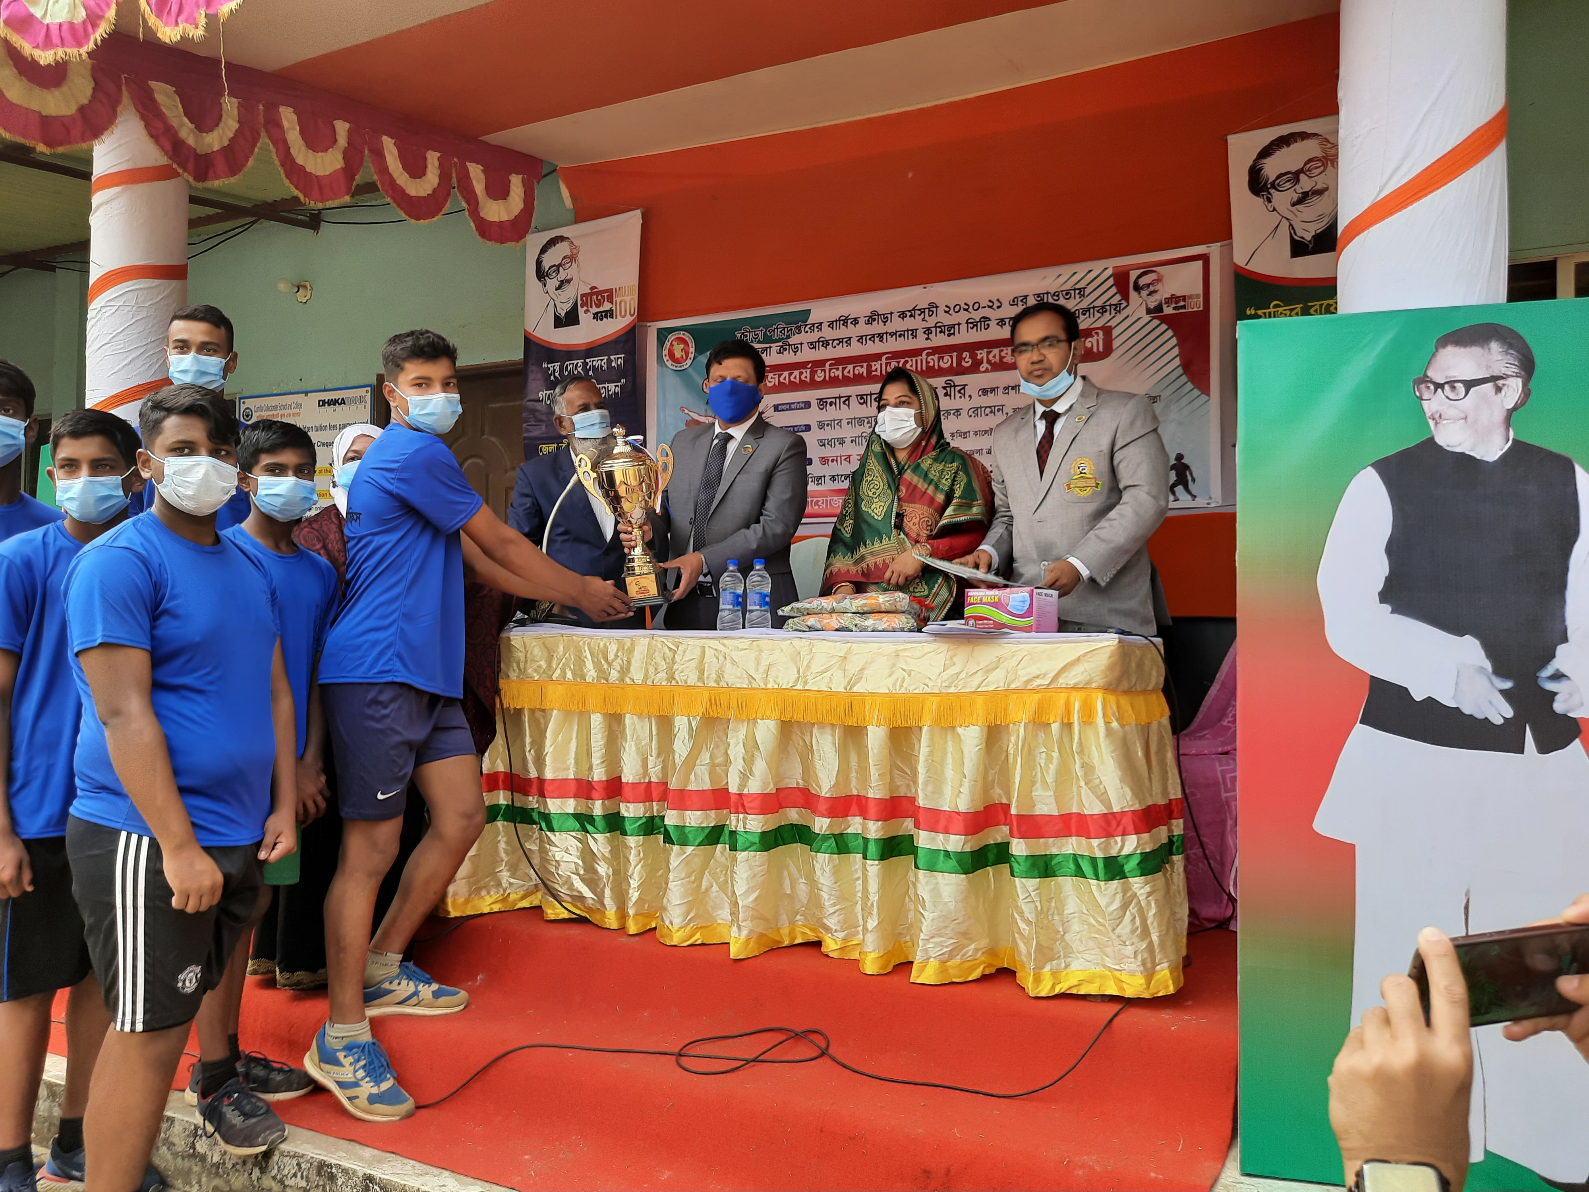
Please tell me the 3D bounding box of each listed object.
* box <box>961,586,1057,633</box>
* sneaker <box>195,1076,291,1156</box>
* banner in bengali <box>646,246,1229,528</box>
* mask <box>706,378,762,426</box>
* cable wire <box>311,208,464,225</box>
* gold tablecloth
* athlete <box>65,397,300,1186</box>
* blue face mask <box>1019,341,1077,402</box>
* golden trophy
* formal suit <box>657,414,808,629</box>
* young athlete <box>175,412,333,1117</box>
[{"bbox_3d":[0.505,0.033,2.660,0.185,0.098,0.105,-1,-1,44],"label":"box"},{"bbox_3d":[-1.164,1.087,2.420,0.270,0.115,0.100,-1,-1,42],"label":"sneaker"},{"bbox_3d":[0.410,-0.761,4.578,2.450,0.915,0.020,0,-1,27],"label":"banner in bengali"},{"bbox_3d":[-0.172,-0.554,3.270,0.150,0.135,0.100,0,-1,2],"label":"mask"},{"bbox_3d":[-1.970,-1.851,5.600,1.000,0.085,0.050,0,-1,27],"label":"cable wire"},{"bbox_3d":[0.048,0.462,3.005,1.800,0.760,0.660,0,-1,27],"label":"gold tablecloth"},{"bbox_3d":[-1.100,0.427,2.050,0.310,1.600,0.430,0,-1,18],"label":"athlete"},{"bbox_3d":[0.633,-0.562,2.880,0.140,0.145,0.120,0,-1,25],"label":"blue face mask"},{"bbox_3d":[-0.433,-0.213,3.000,0.250,0.465,0.155,-10,-1,15],"label":"golden trophy"},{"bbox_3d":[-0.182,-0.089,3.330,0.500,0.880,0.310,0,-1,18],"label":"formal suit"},{"bbox_3d":[-1.190,0.374,2.530,0.270,1.520,0.380,0,-1,33],"label":"young athlete"}]

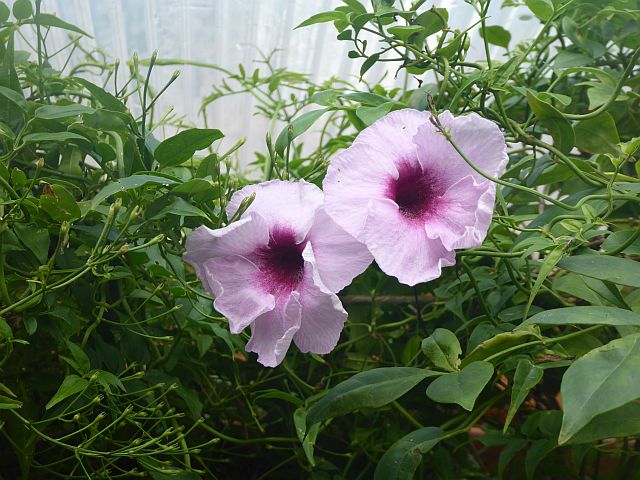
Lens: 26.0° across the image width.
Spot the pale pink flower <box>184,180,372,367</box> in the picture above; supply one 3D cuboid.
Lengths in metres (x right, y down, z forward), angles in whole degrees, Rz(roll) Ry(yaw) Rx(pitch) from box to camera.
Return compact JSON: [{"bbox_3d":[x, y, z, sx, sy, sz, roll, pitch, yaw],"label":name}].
[{"bbox_3d":[-0.016,0.013,0.550,0.070,0.070,0.050,2,5,10],"label":"pale pink flower"}]

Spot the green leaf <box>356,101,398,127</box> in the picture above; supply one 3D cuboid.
[{"bbox_3d":[0.024,-0.054,0.593,0.020,0.006,0.015,-33,47,-32],"label":"green leaf"}]

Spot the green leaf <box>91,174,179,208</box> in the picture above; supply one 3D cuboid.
[{"bbox_3d":[-0.075,-0.020,0.564,0.039,0.007,0.019,-16,23,-24],"label":"green leaf"}]

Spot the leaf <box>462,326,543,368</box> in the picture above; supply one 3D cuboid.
[{"bbox_3d":[0.070,0.041,0.538,0.034,0.007,0.017,-20,37,-9],"label":"leaf"}]

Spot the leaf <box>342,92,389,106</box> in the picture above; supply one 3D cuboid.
[{"bbox_3d":[0.020,-0.061,0.606,0.021,0.005,0.014,9,23,-15],"label":"leaf"}]

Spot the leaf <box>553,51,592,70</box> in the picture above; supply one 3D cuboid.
[{"bbox_3d":[0.121,-0.086,0.667,0.024,0.005,0.015,-2,34,-27],"label":"leaf"}]

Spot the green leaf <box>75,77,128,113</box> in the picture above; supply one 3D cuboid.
[{"bbox_3d":[-0.100,-0.066,0.630,0.028,0.006,0.013,32,33,0],"label":"green leaf"}]

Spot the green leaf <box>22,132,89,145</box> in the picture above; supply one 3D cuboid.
[{"bbox_3d":[-0.117,-0.045,0.614,0.034,0.005,0.015,-1,16,19],"label":"green leaf"}]

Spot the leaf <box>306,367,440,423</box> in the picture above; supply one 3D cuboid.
[{"bbox_3d":[0.020,0.058,0.520,0.057,0.009,0.022,-15,34,-22],"label":"leaf"}]

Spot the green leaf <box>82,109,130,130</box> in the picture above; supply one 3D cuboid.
[{"bbox_3d":[-0.095,-0.053,0.614,0.026,0.006,0.018,9,35,24],"label":"green leaf"}]

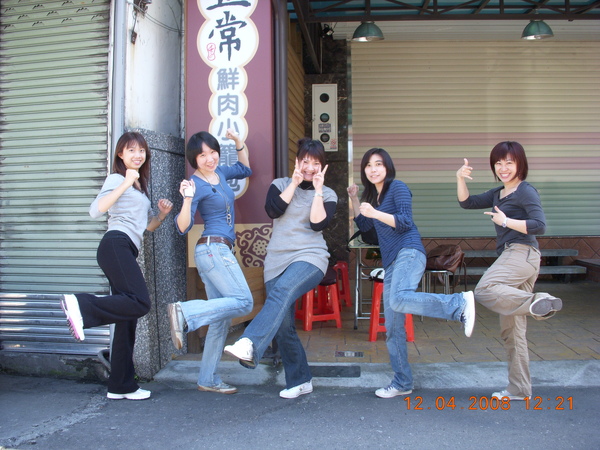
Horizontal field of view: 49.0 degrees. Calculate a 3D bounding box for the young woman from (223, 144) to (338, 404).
[{"bbox_3d":[-0.110,0.259,3.920,0.620,1.560,0.600,0,2,7],"label":"young woman"}]

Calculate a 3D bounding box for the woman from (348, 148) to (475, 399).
[{"bbox_3d":[0.672,0.292,3.970,0.680,1.520,0.480,-2,2,-34],"label":"woman"}]

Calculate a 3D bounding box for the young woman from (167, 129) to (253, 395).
[{"bbox_3d":[-0.563,0.227,4.100,0.560,1.650,0.470,0,2,32],"label":"young woman"}]

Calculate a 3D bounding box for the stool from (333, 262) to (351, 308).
[{"bbox_3d":[0.305,0.605,6.500,0.340,0.460,0.340,0,2,25],"label":"stool"}]

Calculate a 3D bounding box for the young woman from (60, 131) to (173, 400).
[{"bbox_3d":[-1.114,0.250,4.020,0.620,1.630,0.480,1,2,34],"label":"young woman"}]

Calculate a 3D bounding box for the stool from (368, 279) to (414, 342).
[{"bbox_3d":[0.710,0.651,5.150,0.340,0.460,0.340,-1,2,-2],"label":"stool"}]

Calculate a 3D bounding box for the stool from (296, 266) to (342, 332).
[{"bbox_3d":[0.135,0.634,5.660,0.340,0.460,0.340,-1,2,-23],"label":"stool"}]

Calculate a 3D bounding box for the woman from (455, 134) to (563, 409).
[{"bbox_3d":[1.240,0.269,3.900,0.580,1.550,0.500,-2,2,-41],"label":"woman"}]

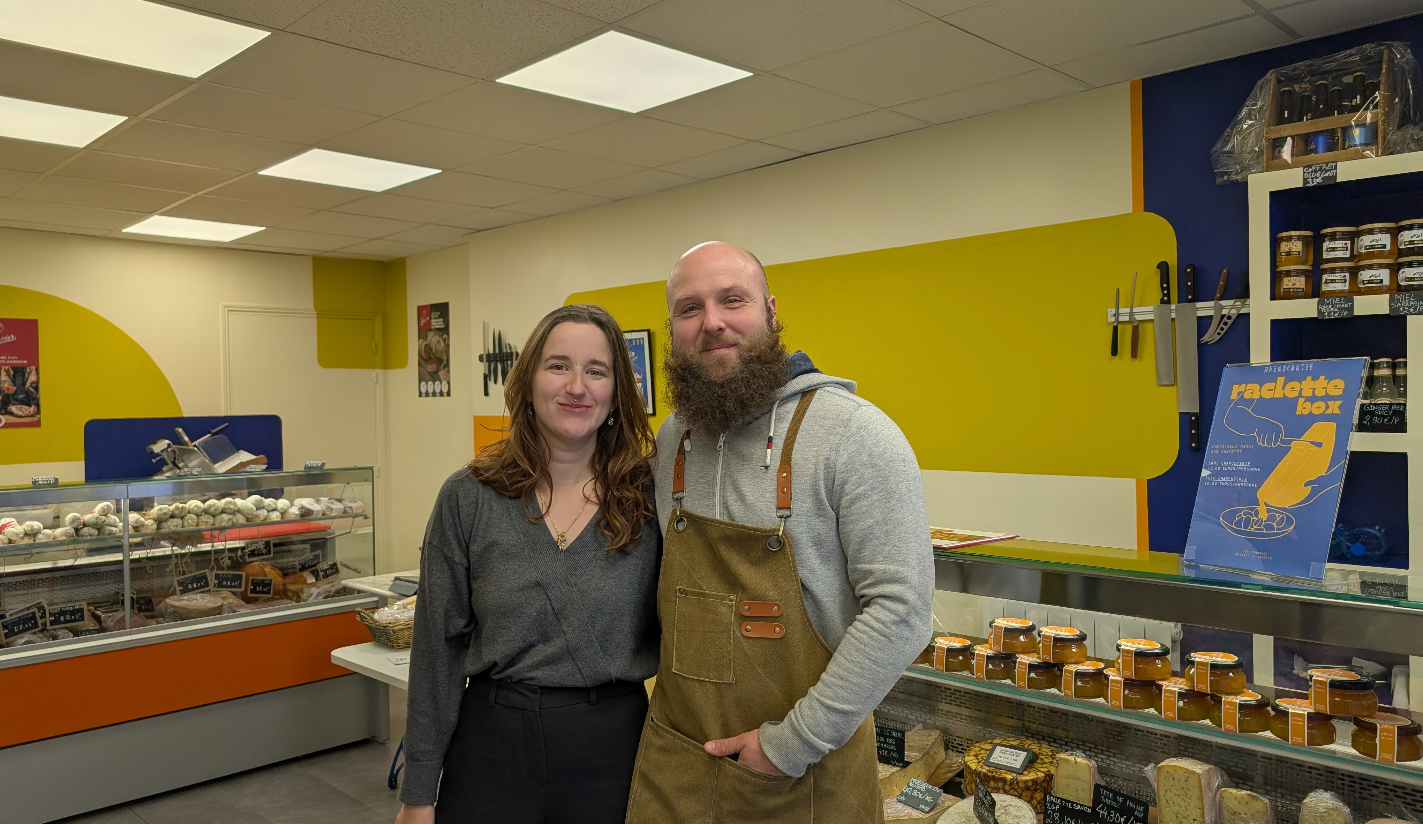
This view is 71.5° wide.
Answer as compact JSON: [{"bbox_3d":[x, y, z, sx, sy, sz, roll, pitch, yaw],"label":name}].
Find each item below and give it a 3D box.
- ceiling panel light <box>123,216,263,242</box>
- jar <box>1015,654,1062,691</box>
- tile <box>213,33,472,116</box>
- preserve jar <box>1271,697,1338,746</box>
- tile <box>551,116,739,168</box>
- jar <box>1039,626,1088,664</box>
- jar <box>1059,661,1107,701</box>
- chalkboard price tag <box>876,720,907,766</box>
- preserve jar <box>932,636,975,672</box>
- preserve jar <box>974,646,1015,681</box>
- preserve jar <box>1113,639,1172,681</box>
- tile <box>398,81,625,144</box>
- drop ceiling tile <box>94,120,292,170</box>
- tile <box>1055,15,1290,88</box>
[{"bbox_3d":[-2.879,-1.034,5.530,0.595,0.020,0.595,0,2,44],"label":"ceiling panel light"},{"bbox_3d":[0.521,0.418,1.593,0.076,0.045,0.076,-1,1,0],"label":"jar"},{"bbox_3d":[-1.115,-1.012,2.983,0.598,0.018,0.598,0,1,44],"label":"tile"},{"bbox_3d":[0.798,0.418,1.332,0.078,0.046,0.078,-1,1,0],"label":"preserve jar"},{"bbox_3d":[-0.267,-1.069,3.908,0.600,0.020,0.600,0,1,45],"label":"tile"},{"bbox_3d":[0.563,0.374,1.584,0.075,0.046,0.075,-1,1,0],"label":"jar"},{"bbox_3d":[0.577,0.417,1.544,0.076,0.045,0.076,-1,1,0],"label":"jar"},{"bbox_3d":[0.346,0.642,1.930,0.097,0.075,0.030,0,2,44],"label":"chalkboard price tag"},{"bbox_3d":[0.414,0.419,1.711,0.075,0.046,0.075,-1,1,0],"label":"preserve jar"},{"bbox_3d":[0.472,0.419,1.656,0.075,0.046,0.075,-1,1,0],"label":"preserve jar"},{"bbox_3d":[0.653,0.375,1.494,0.076,0.045,0.076,-1,1,0],"label":"preserve jar"},{"bbox_3d":[-0.697,-1.027,3.413,0.598,0.018,0.598,0,1,44],"label":"tile"},{"bbox_3d":[-1.976,-1.011,3.818,0.598,0.018,0.598,0,1,44],"label":"drop ceiling tile"},{"bbox_3d":[1.345,-1.058,2.906,0.598,0.018,0.295,0,1,44],"label":"tile"}]

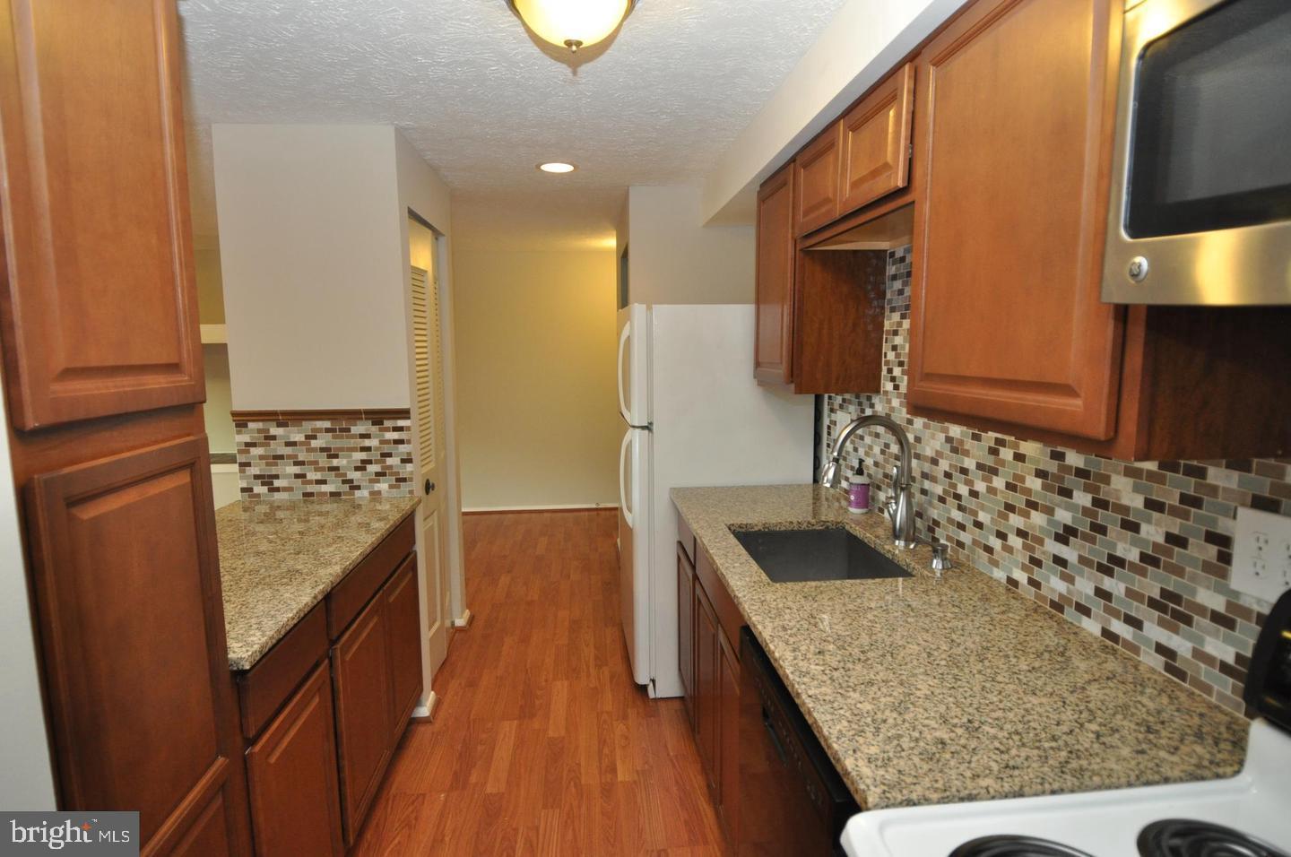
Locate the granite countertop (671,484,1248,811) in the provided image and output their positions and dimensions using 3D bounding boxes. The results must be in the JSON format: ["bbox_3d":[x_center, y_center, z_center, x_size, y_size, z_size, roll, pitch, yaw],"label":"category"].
[{"bbox_3d":[0.515,0.366,1.736,0.656,0.034,1.835,-1,7,-6],"label":"granite countertop"}]

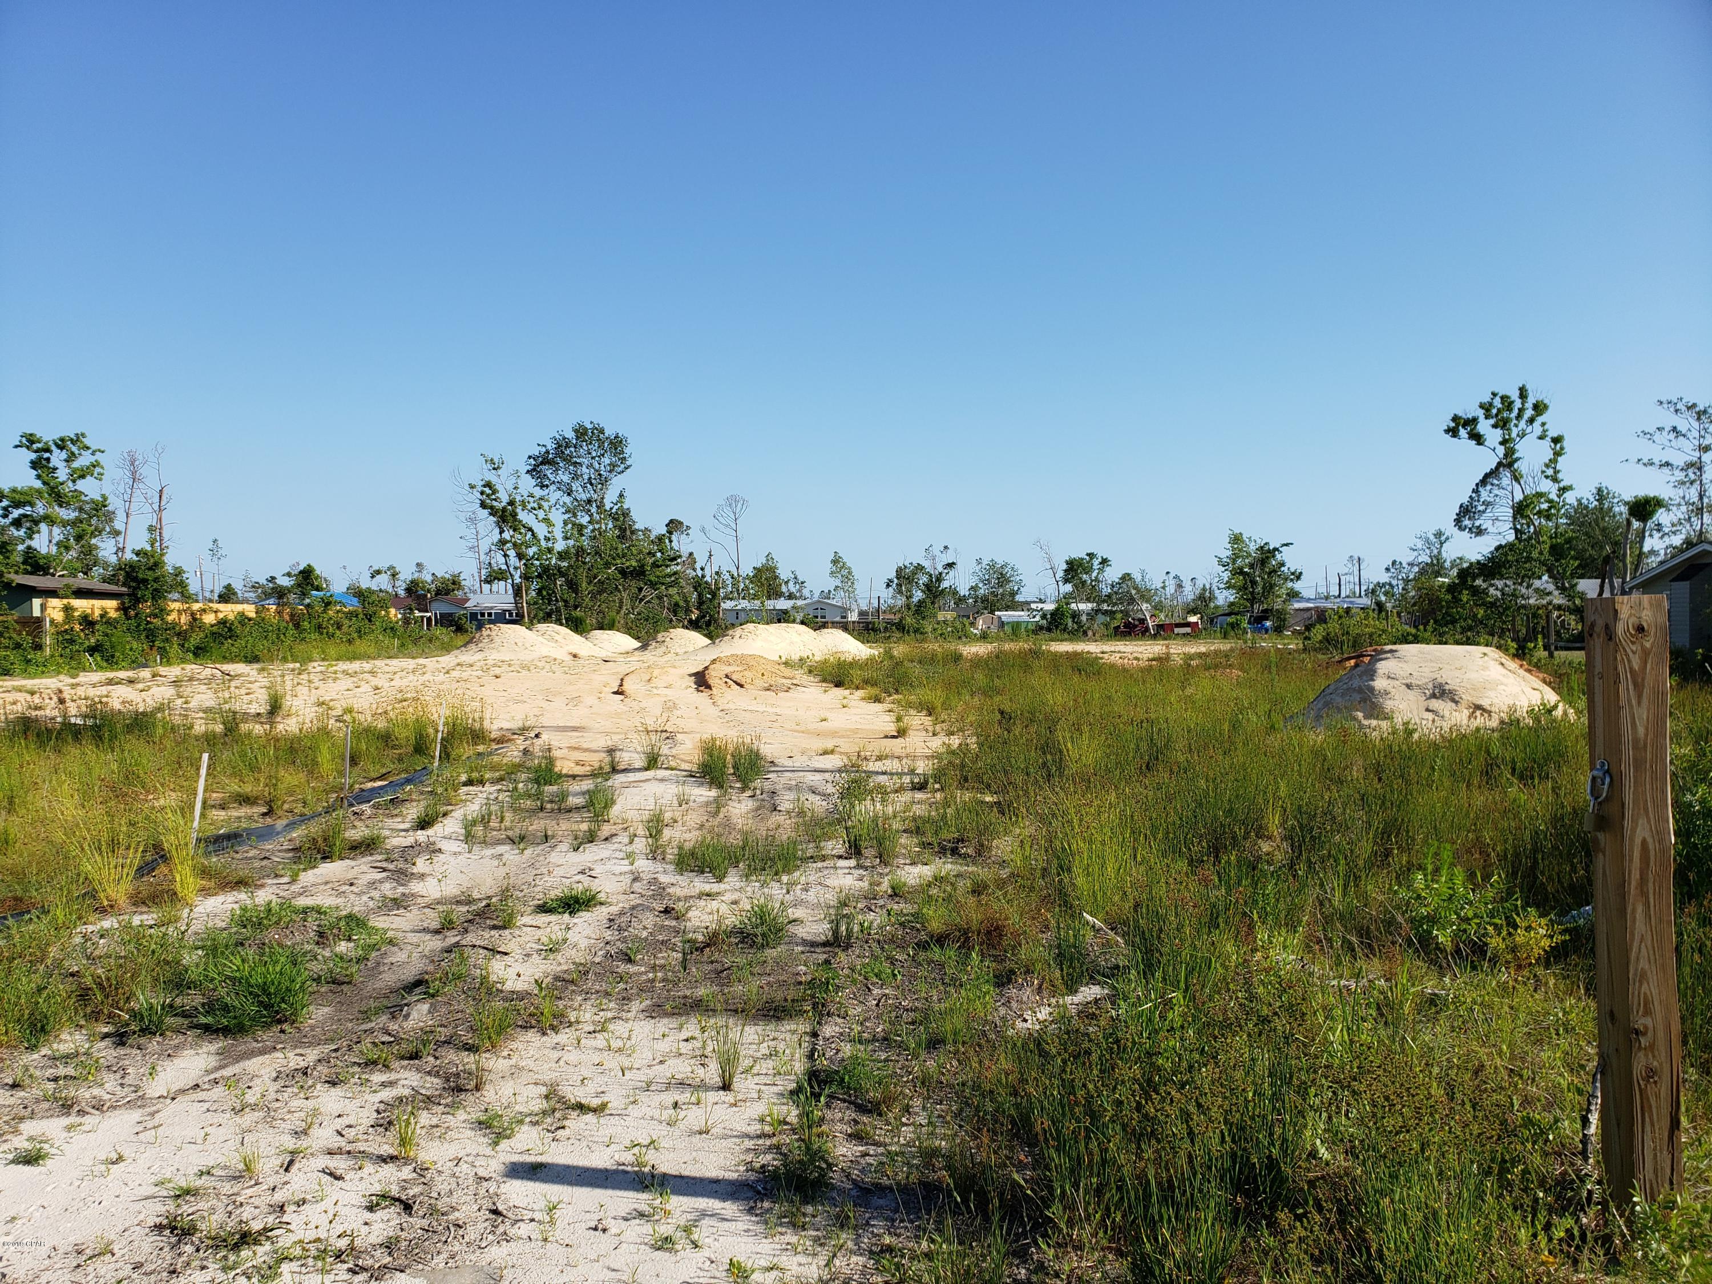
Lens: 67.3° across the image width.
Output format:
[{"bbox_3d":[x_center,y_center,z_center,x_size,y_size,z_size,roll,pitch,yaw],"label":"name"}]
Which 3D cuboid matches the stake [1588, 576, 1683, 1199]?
[{"bbox_3d":[2.200,0.725,3.640,0.140,1.710,0.140,-3,1,-3],"label":"stake"}]

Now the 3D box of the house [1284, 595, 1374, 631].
[{"bbox_3d":[48.000,-2.650,130.000,9.000,3.600,7.500,0,1,3],"label":"house"}]

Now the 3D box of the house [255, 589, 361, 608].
[{"bbox_3d":[-68.000,-3.750,158.000,10.500,4.600,9.500,0,1,-5],"label":"house"}]

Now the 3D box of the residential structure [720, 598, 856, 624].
[{"bbox_3d":[-8.900,-3.600,168.000,16.800,3.750,8.500,0,1,6],"label":"residential structure"}]

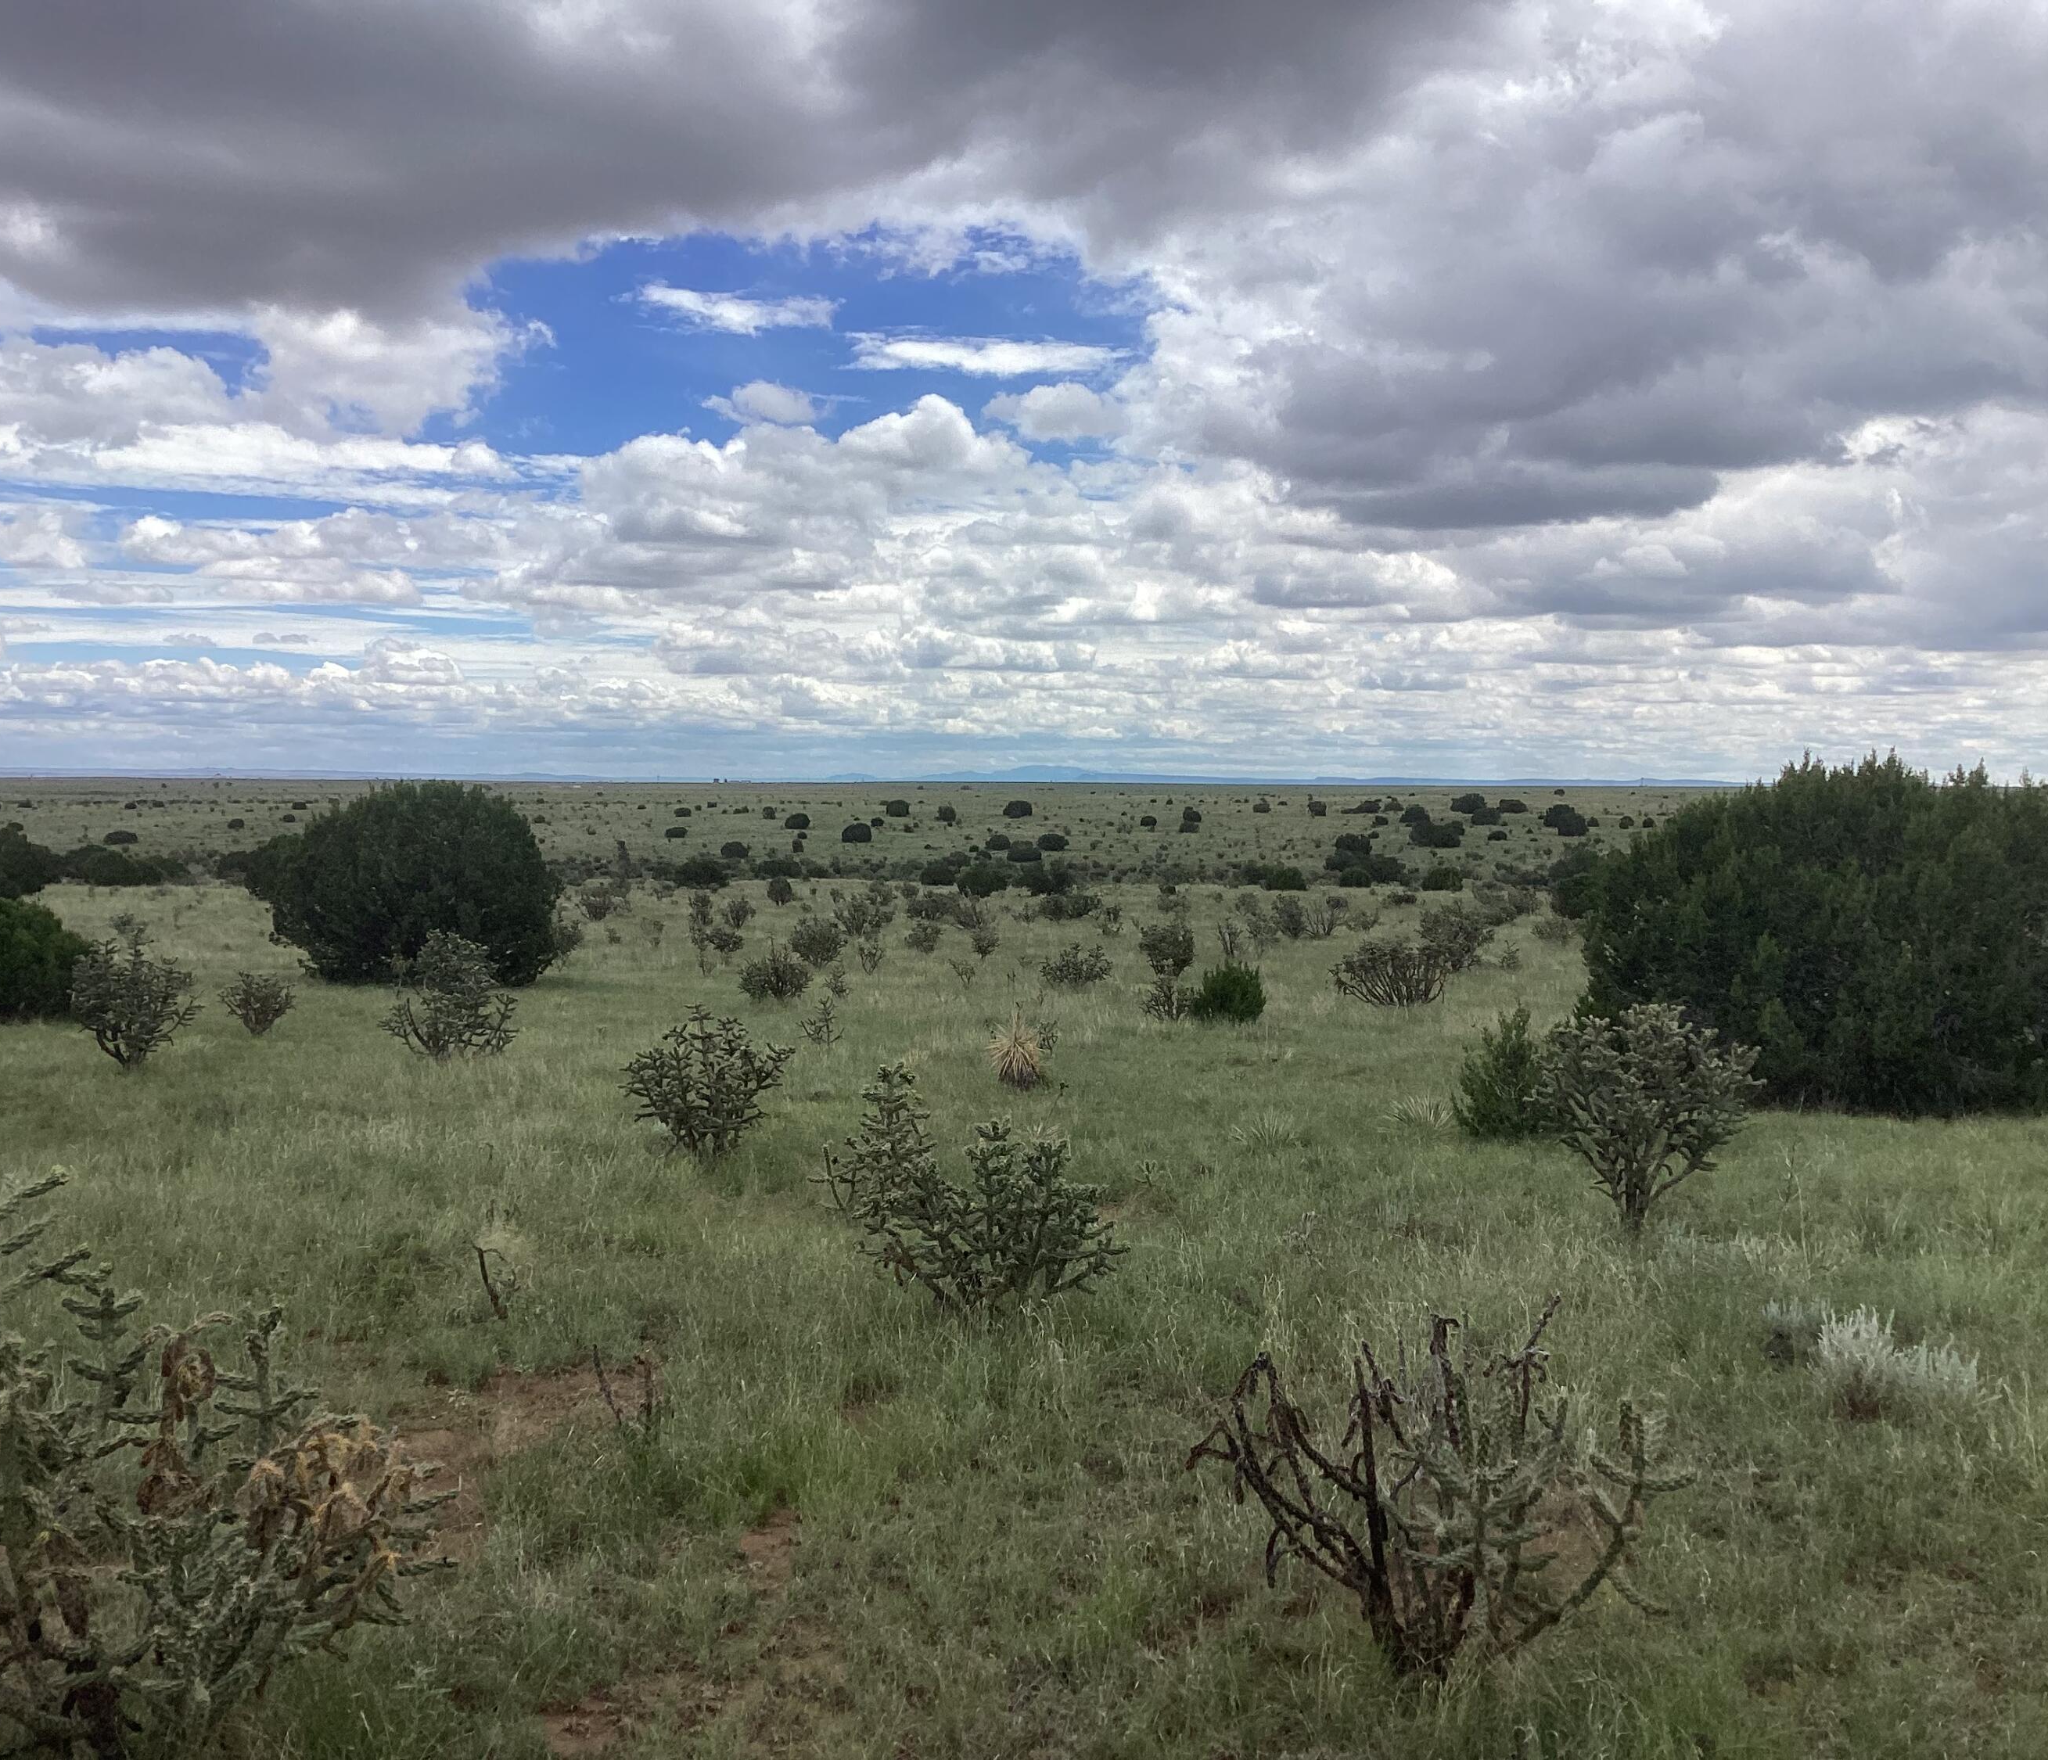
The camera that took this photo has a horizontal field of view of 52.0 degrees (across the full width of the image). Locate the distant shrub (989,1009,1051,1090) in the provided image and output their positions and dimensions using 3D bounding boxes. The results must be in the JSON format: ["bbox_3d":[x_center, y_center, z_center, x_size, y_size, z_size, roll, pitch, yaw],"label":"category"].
[{"bbox_3d":[-0.027,0.972,12.182,0.361,0.468,0.361,0,3,0],"label":"distant shrub"}]

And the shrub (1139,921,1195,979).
[{"bbox_3d":[1.260,0.610,18.400,0.482,0.498,0.457,0,3,0],"label":"shrub"}]

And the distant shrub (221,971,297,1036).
[{"bbox_3d":[-5.111,0.824,14.000,0.513,0.440,0.487,0,3,0],"label":"distant shrub"}]

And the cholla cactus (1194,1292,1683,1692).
[{"bbox_3d":[0.762,1.117,3.850,0.917,0.678,0.779,0,3,0],"label":"cholla cactus"}]

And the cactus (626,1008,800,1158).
[{"bbox_3d":[-1.467,0.927,9.746,0.799,0.689,0.719,0,3,-9],"label":"cactus"}]

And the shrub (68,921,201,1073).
[{"bbox_3d":[-5.425,0.682,12.821,0.794,0.951,0.715,-1,3,-23],"label":"shrub"}]

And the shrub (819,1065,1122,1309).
[{"bbox_3d":[-0.166,0.957,6.550,0.943,0.743,0.754,0,3,0],"label":"shrub"}]

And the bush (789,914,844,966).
[{"bbox_3d":[-2.201,0.630,22.231,0.582,0.543,0.524,0,3,-6],"label":"bush"}]

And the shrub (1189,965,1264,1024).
[{"bbox_3d":[1.472,0.822,15.200,0.544,0.438,0.516,0,3,0],"label":"shrub"}]

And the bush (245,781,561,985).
[{"bbox_3d":[-5.602,0.033,19.000,2.834,1.840,2.693,0,3,0],"label":"bush"}]

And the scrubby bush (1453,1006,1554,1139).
[{"bbox_3d":[2.397,0.957,10.447,0.538,0.665,0.511,1,3,13],"label":"scrubby bush"}]

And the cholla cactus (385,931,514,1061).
[{"bbox_3d":[-3.684,0.740,13.469,0.870,0.834,0.783,0,3,-15],"label":"cholla cactus"}]

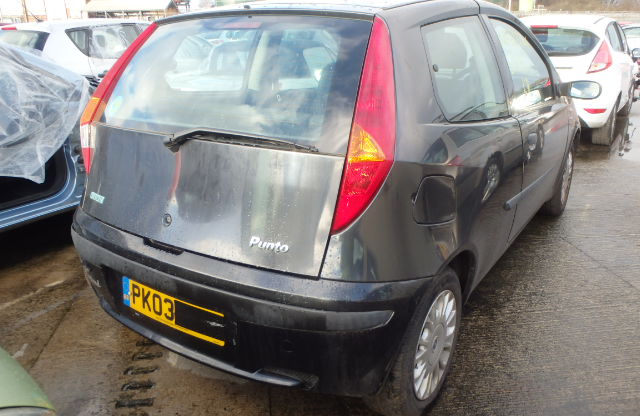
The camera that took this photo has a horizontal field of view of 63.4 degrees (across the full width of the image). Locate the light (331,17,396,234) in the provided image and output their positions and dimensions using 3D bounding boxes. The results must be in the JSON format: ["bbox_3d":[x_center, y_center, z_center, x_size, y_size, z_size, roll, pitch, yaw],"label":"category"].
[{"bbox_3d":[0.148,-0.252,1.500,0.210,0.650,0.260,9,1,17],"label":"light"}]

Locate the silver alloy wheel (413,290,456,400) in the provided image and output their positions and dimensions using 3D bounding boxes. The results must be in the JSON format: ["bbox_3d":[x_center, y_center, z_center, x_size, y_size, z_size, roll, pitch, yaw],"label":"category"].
[{"bbox_3d":[0.364,0.475,1.867,0.150,0.390,0.390,11,23,32],"label":"silver alloy wheel"}]

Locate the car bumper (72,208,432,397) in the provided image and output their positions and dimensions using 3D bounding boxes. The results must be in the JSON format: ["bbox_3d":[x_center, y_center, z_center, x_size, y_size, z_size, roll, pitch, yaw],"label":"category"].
[{"bbox_3d":[-0.439,0.269,1.888,1.600,0.440,0.430,11,23,32],"label":"car bumper"}]

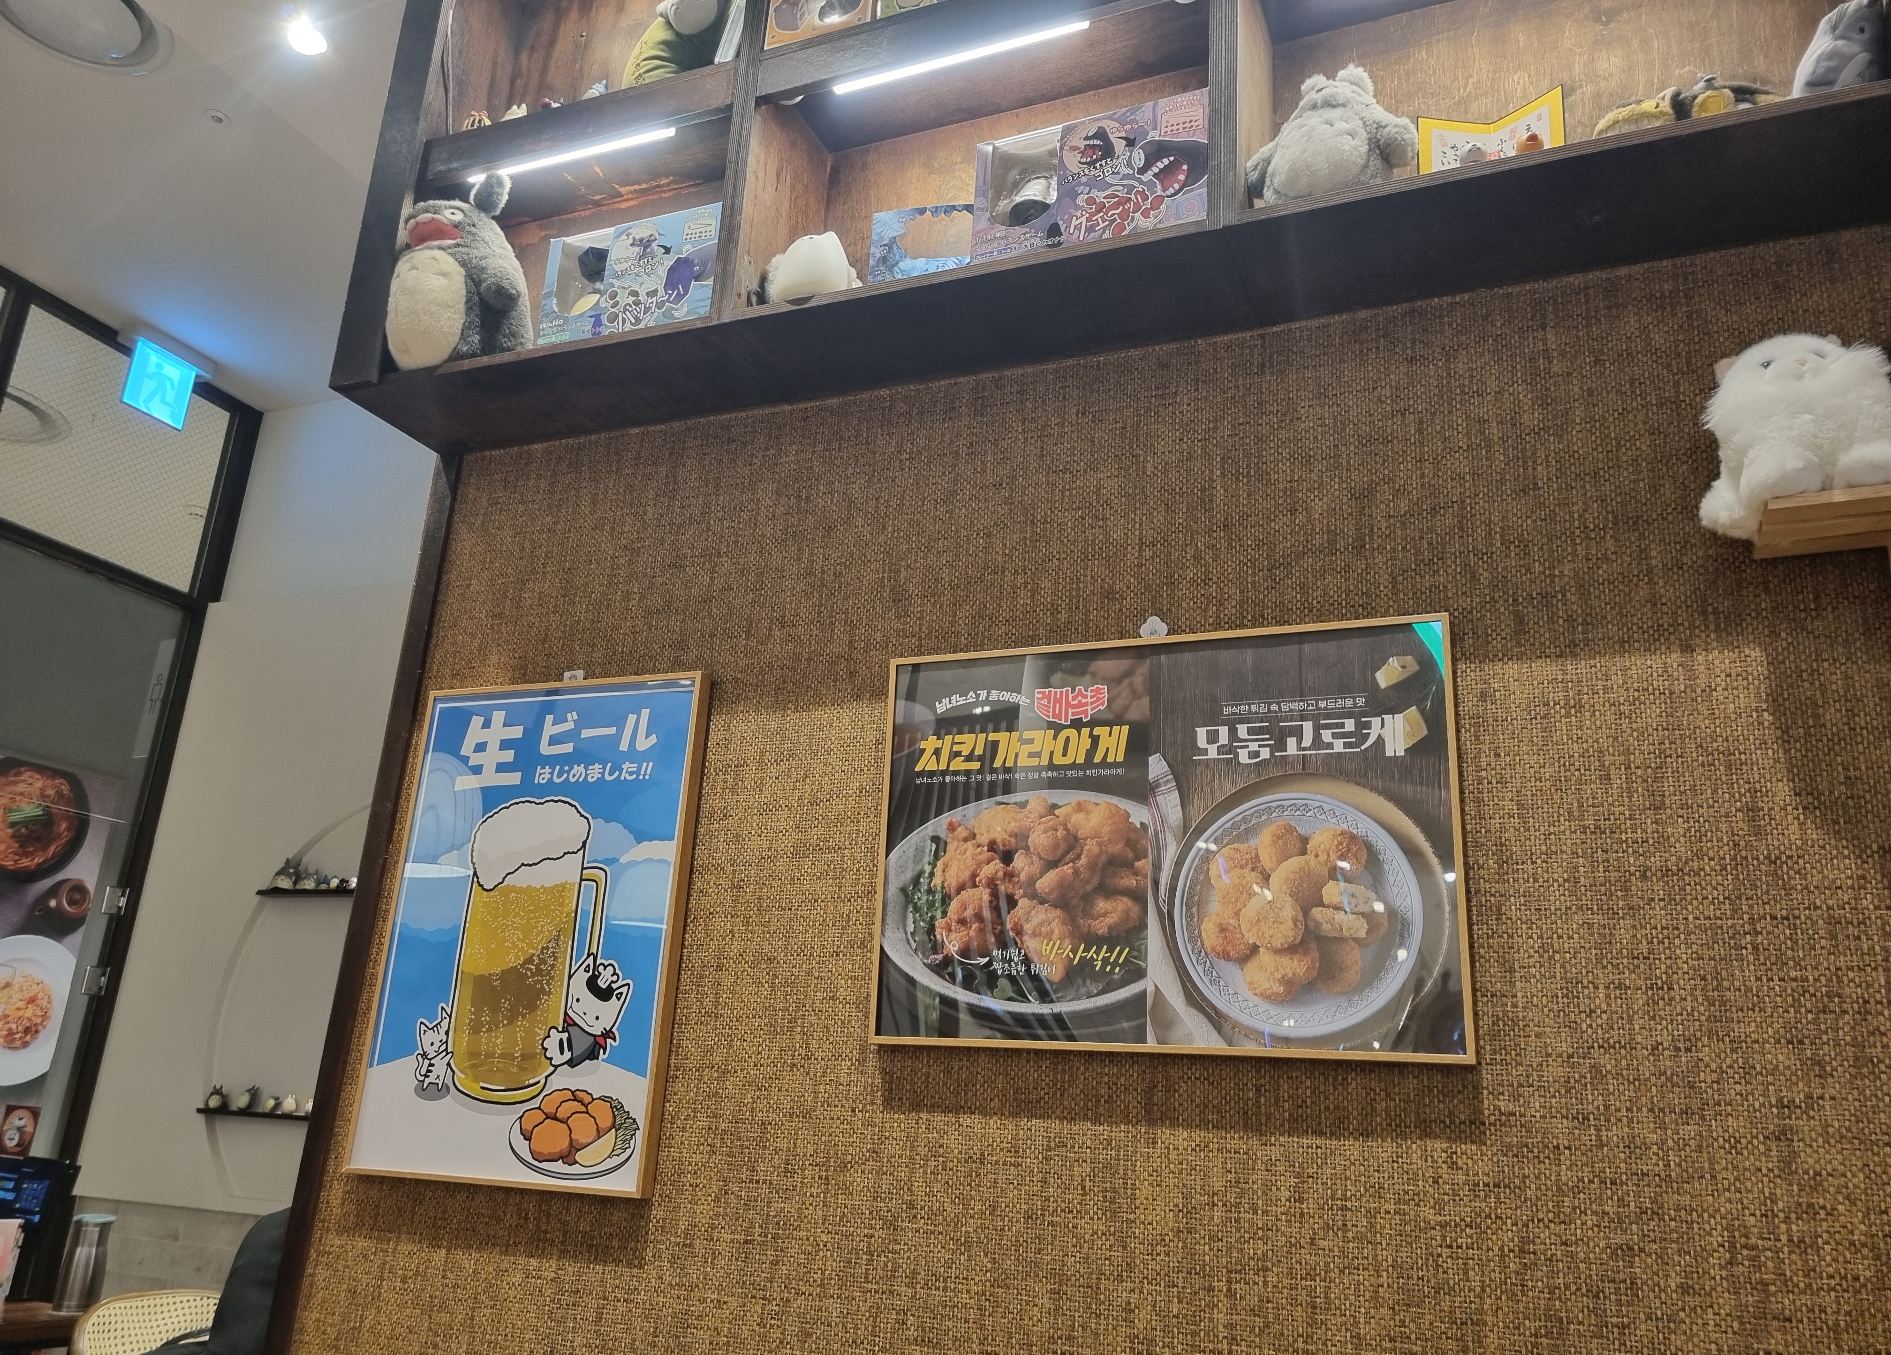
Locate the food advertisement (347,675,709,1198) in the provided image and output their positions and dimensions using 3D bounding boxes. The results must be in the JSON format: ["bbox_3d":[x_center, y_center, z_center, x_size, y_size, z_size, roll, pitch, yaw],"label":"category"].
[{"bbox_3d":[-0.509,0.300,1.740,0.433,0.608,0.024,-4,-19,23],"label":"food advertisement"}]

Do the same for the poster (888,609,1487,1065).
[{"bbox_3d":[0.214,0.167,1.471,0.608,0.433,0.024,-4,-19,23],"label":"poster"}]

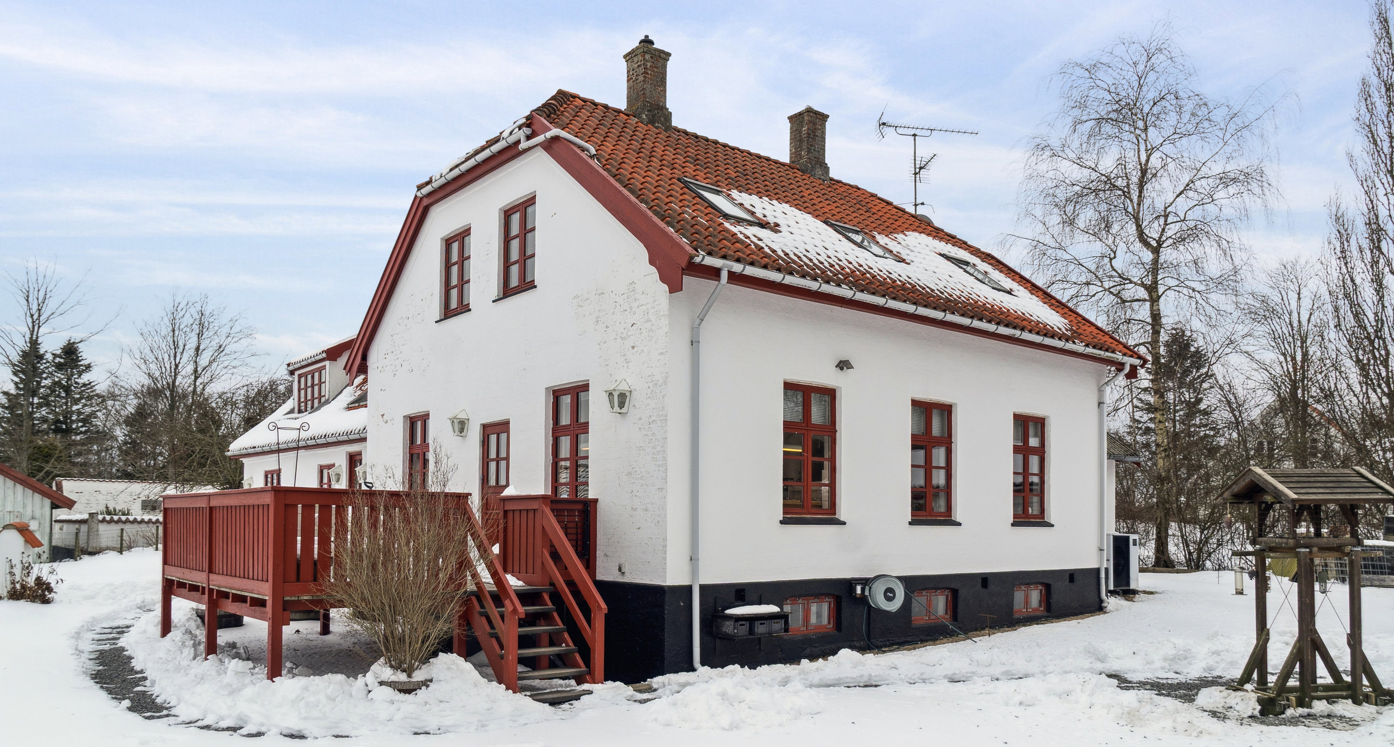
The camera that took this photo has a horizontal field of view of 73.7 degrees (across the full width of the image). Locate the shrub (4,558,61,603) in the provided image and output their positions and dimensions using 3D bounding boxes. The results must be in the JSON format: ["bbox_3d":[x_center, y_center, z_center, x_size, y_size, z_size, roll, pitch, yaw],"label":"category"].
[{"bbox_3d":[-12.081,3.765,16.900,1.000,0.880,0.900,5,-9,-35],"label":"shrub"}]

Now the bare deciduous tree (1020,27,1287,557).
[{"bbox_3d":[12.230,-2.254,25.300,7.200,14.500,7.000,-3,-8,26],"label":"bare deciduous tree"}]

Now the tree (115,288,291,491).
[{"bbox_3d":[-24.555,2.157,46.000,8.400,12.300,8.000,4,-8,-28],"label":"tree"}]

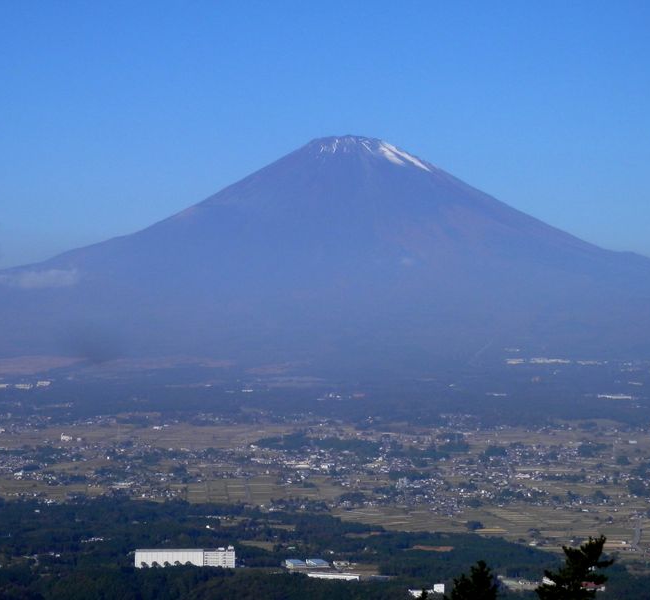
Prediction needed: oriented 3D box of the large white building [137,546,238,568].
[{"bbox_3d":[-242.000,448.200,3220.400,173.000,34.000,40.000,0,-1,-2],"label":"large white building"}]

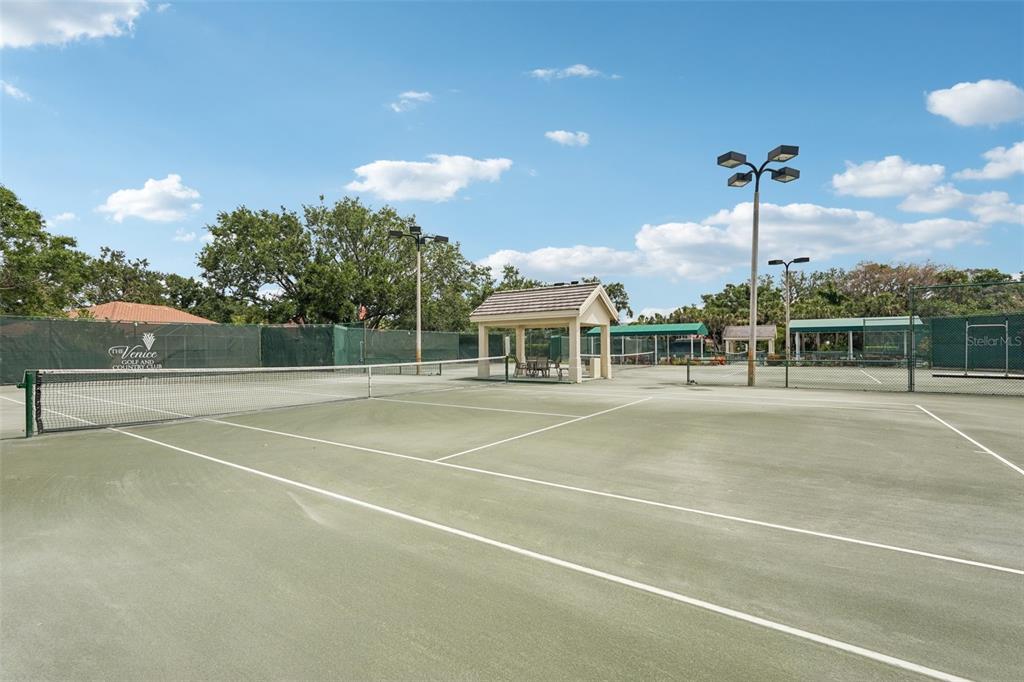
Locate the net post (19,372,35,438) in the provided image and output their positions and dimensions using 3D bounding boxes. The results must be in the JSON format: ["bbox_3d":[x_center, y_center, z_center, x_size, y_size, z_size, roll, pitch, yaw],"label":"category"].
[{"bbox_3d":[-7.521,0.987,7.032,0.110,1.050,0.180,-1,-1,35],"label":"net post"}]

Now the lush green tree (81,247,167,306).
[{"bbox_3d":[-38.425,-3.128,44.985,8.000,11.000,8.000,0,-1,-41],"label":"lush green tree"}]

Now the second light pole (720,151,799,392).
[{"bbox_3d":[8.308,-2.192,15.137,2.100,7.450,2.700,-1,-1,35],"label":"second light pole"}]

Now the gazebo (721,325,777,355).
[{"bbox_3d":[27.312,0.136,52.232,5.000,3.750,3.550,-1,-1,35],"label":"gazebo"}]

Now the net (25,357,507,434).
[{"bbox_3d":[-3.859,1.046,12.341,0.120,1.040,12.700,-1,-1,35],"label":"net"}]

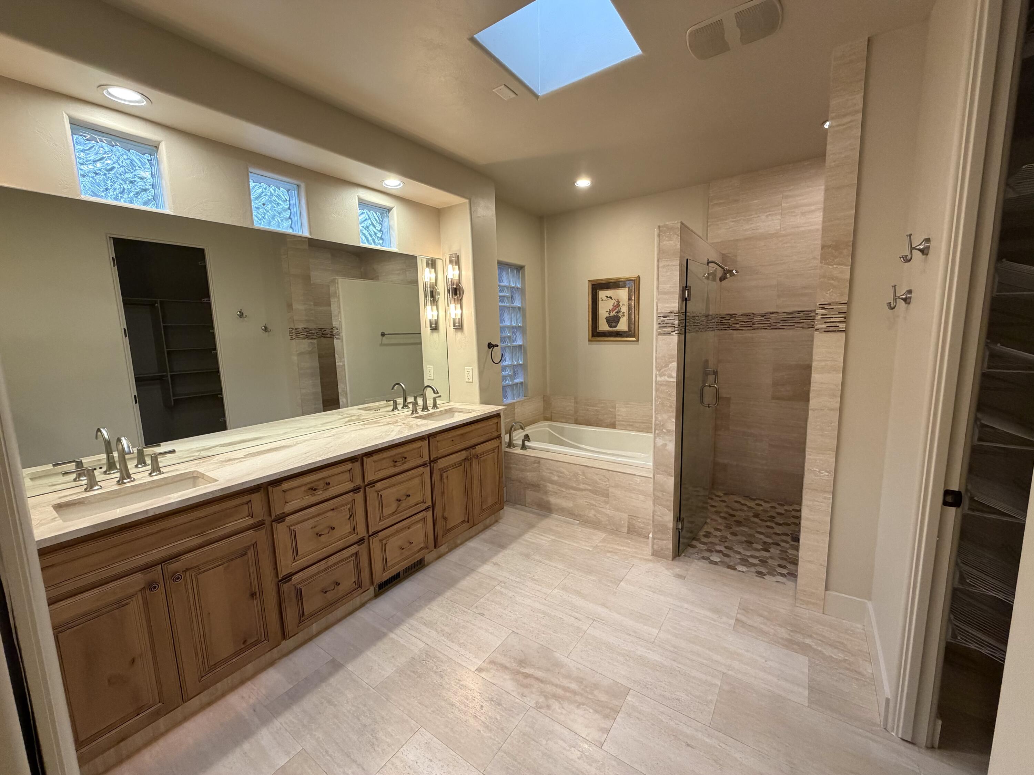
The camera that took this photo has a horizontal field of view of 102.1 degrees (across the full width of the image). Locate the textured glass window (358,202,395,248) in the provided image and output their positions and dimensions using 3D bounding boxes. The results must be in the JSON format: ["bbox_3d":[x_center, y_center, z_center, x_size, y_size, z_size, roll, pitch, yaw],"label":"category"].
[{"bbox_3d":[-1.003,-1.145,2.955,0.060,0.290,0.290,4,10,35],"label":"textured glass window"}]

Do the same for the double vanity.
[{"bbox_3d":[-1.047,0.763,2.491,0.585,0.914,2.560,4,10,35],"label":"double vanity"}]

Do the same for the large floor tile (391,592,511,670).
[{"bbox_3d":[-0.354,1.256,2.186,0.603,0.012,0.304,4,10,35],"label":"large floor tile"}]

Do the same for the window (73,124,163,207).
[{"bbox_3d":[-1.813,-0.974,1.899,0.075,0.318,0.315,4,10,35],"label":"window"}]

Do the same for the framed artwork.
[{"bbox_3d":[0.962,-0.783,4.204,0.530,0.625,0.030,4,10,35],"label":"framed artwork"}]

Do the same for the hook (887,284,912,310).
[{"bbox_3d":[1.569,-0.369,1.720,0.074,0.100,0.058,4,10,35],"label":"hook"}]

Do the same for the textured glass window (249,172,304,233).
[{"bbox_3d":[-1.426,-1.057,2.443,0.075,0.308,0.310,4,10,35],"label":"textured glass window"}]

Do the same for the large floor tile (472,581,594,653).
[{"bbox_3d":[0.071,1.232,2.253,0.613,0.012,0.303,4,10,35],"label":"large floor tile"}]

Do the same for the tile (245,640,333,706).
[{"bbox_3d":[-1.068,1.310,1.943,0.250,0.012,0.304,4,10,35],"label":"tile"}]

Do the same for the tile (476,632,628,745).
[{"bbox_3d":[0.146,1.292,1.836,0.614,0.012,0.304,4,10,35],"label":"tile"}]

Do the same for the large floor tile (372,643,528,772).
[{"bbox_3d":[-0.282,1.311,1.760,0.613,0.012,0.303,4,10,35],"label":"large floor tile"}]

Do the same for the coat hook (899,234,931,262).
[{"bbox_3d":[1.421,-0.498,1.495,0.074,0.100,0.058,4,10,35],"label":"coat hook"}]

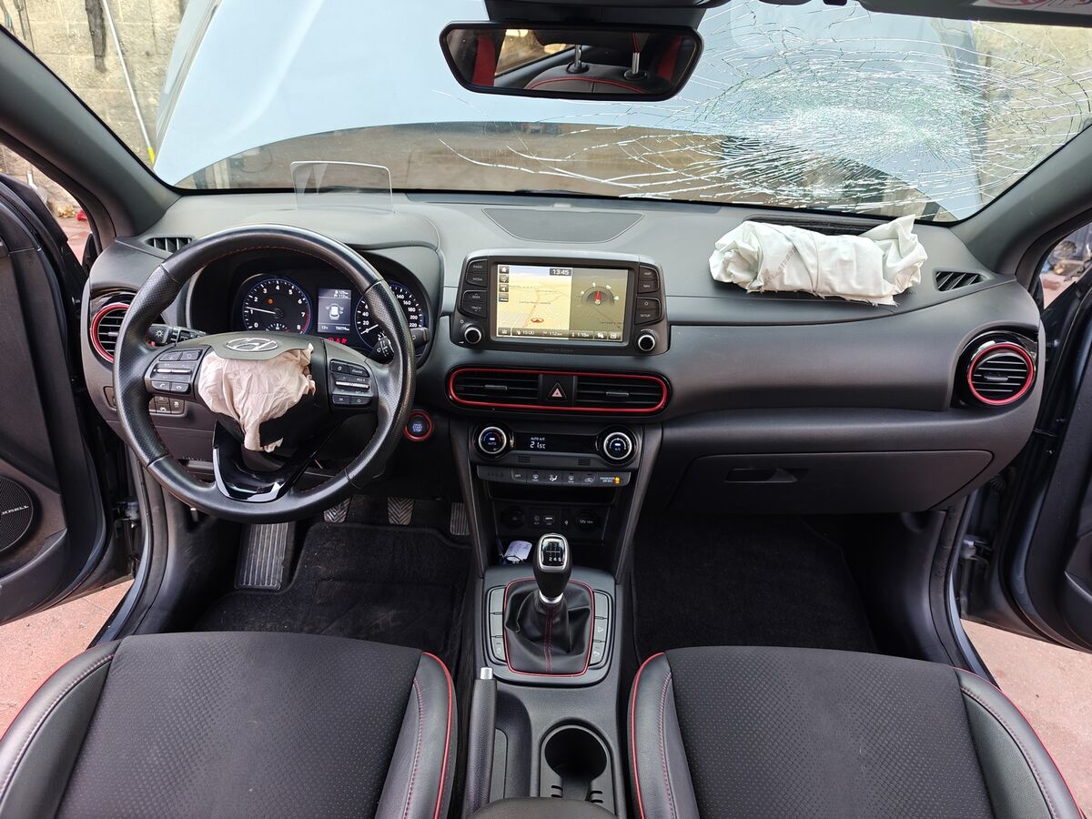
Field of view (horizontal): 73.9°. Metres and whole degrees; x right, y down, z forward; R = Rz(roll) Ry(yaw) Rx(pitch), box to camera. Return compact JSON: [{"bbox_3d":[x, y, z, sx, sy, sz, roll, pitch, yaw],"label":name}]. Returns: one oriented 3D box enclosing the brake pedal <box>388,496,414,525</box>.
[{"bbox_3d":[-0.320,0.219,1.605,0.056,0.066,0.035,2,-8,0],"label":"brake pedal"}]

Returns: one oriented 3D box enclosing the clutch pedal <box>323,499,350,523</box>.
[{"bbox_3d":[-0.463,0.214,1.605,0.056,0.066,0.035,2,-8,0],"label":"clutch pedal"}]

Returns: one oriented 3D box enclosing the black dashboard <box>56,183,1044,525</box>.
[{"bbox_3d":[0.020,-0.101,1.230,1.410,0.455,0.470,2,24,0],"label":"black dashboard"}]

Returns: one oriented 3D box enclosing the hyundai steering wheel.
[{"bbox_3d":[-0.346,-0.044,0.917,0.370,0.370,0.110,5,-2,0],"label":"hyundai steering wheel"}]

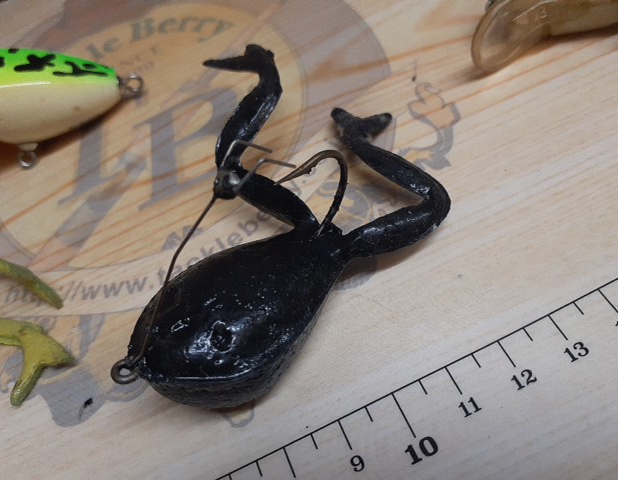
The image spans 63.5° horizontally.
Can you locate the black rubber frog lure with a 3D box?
[{"bbox_3d":[-0.016,-0.015,0.095,0.074,0.032,0.074,-35,59,-10],"label":"black rubber frog lure"}]

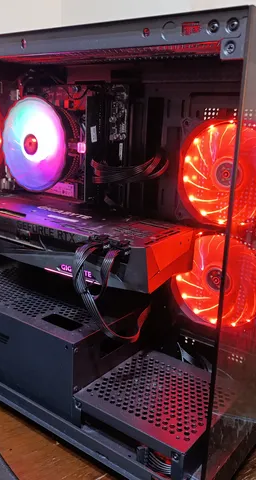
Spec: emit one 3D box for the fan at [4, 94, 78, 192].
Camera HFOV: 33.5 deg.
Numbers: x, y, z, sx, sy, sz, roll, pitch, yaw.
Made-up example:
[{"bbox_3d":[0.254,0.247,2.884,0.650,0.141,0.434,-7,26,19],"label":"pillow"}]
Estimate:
[{"bbox_3d":[-0.104,-0.128,0.574,0.119,0.119,0.063,13,19,34],"label":"fan"}]

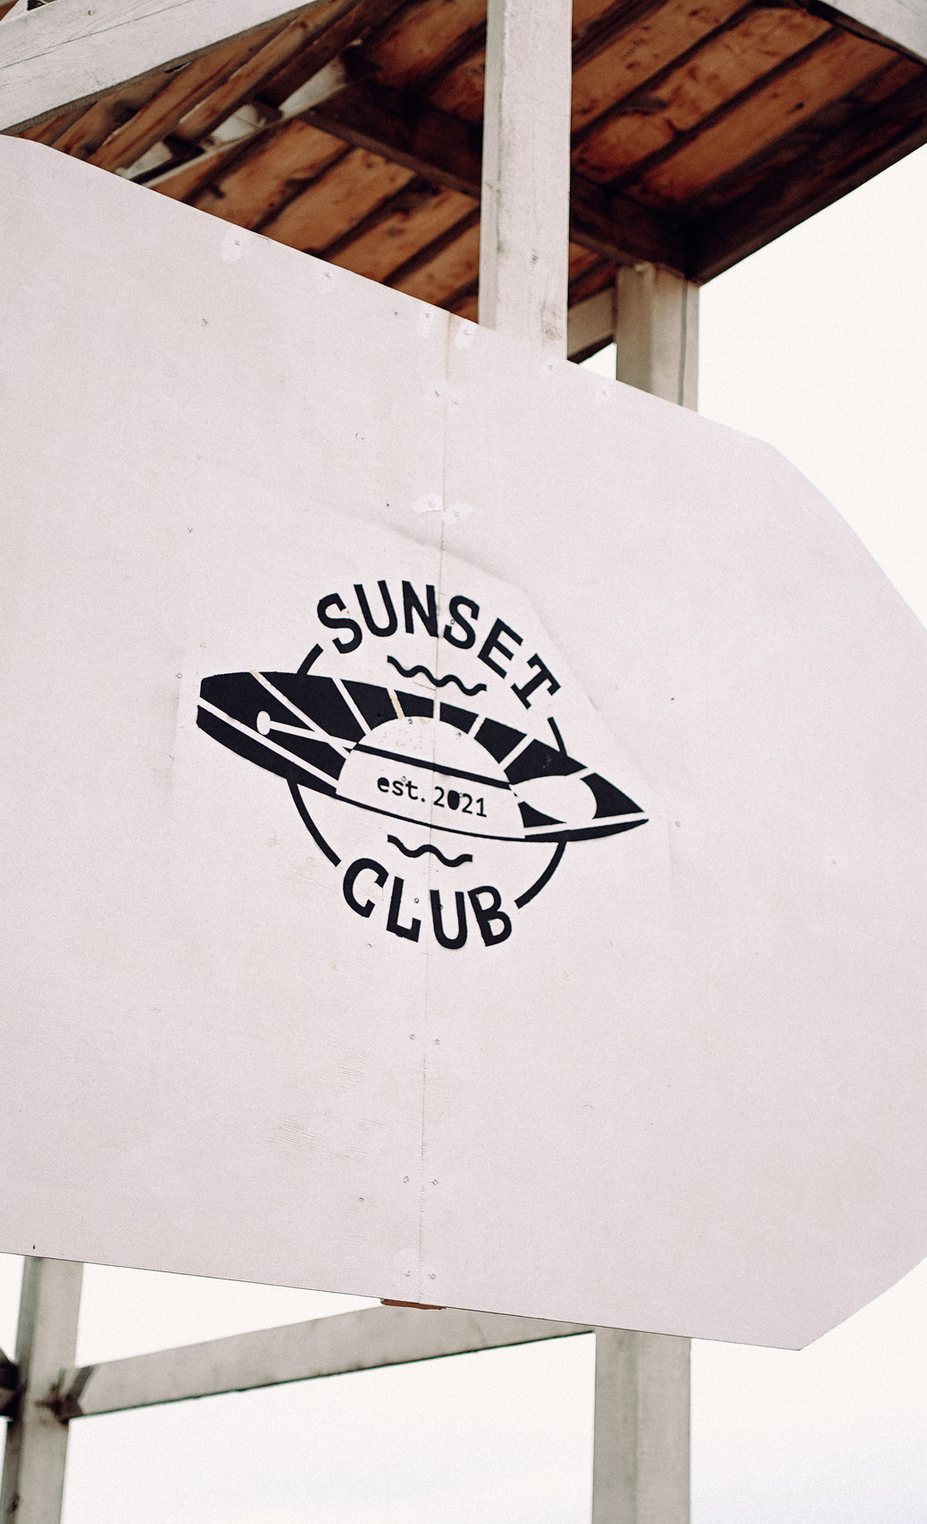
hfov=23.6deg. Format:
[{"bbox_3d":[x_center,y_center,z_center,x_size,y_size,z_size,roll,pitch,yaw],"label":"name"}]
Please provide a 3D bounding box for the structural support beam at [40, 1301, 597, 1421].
[{"bbox_3d":[-0.461,1.621,6.095,0.052,0.145,3.080,15,-25,-29],"label":"structural support beam"}]

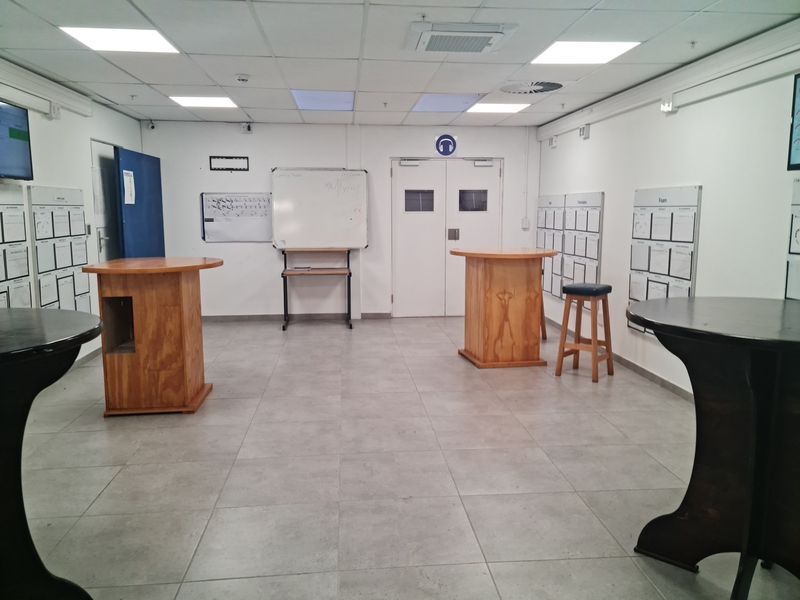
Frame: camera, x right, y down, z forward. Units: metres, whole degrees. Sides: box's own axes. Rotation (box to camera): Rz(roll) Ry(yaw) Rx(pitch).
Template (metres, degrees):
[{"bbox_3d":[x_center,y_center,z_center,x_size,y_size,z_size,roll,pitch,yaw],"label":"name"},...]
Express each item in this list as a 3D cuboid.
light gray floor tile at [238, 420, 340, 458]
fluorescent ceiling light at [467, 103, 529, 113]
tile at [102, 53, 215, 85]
[{"bbox_3d":[-0.675,0.871,3.914,0.600,0.010,0.600,-1,8,-5],"label":"light gray floor tile"},{"bbox_3d":[1.030,-2.044,6.625,0.605,0.030,0.598,-1,8,-5],"label":"fluorescent ceiling light"},{"bbox_3d":[-1.826,-1.765,4.848,0.600,0.015,1.200,-1,8,-5],"label":"tile"}]

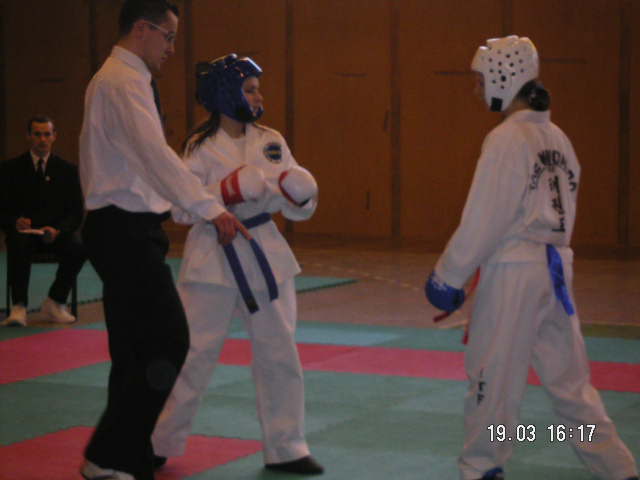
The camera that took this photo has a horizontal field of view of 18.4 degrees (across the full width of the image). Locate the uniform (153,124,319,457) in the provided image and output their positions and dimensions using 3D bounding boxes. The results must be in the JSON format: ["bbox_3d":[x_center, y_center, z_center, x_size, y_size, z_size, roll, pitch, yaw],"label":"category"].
[{"bbox_3d":[-0.320,0.203,7.490,0.530,1.290,0.560,-3,5,-33],"label":"uniform"}]

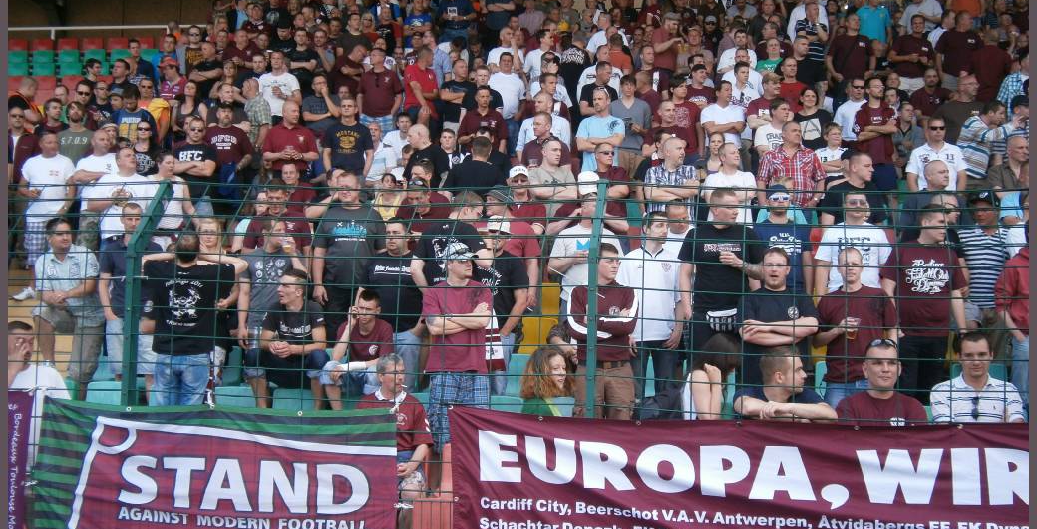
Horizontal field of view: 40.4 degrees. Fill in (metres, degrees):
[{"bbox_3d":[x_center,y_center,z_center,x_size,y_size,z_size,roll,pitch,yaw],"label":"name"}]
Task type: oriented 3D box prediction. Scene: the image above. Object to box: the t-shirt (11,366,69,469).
[{"bbox_3d":[-2.708,0.864,7.877,0.500,0.640,0.320,5,-5,-37],"label":"t-shirt"}]

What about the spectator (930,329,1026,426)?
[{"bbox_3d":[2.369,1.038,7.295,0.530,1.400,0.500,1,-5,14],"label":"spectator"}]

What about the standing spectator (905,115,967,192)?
[{"bbox_3d":[3.800,-0.437,12.861,0.560,1.800,0.340,1,-3,14],"label":"standing spectator"}]

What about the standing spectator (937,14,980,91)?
[{"bbox_3d":[5.557,-2.326,17.831,0.540,1.770,0.360,2,-4,5],"label":"standing spectator"}]

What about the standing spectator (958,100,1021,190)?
[{"bbox_3d":[4.871,-0.862,14.634,0.680,1.700,0.550,2,-4,0],"label":"standing spectator"}]

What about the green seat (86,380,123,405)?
[{"bbox_3d":[-3.063,1.051,10.169,0.420,0.420,0.420,1,-3,12],"label":"green seat"}]

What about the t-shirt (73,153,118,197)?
[{"bbox_3d":[-4.212,-0.792,14.075,0.500,0.640,0.290,3,-5,-19],"label":"t-shirt"}]

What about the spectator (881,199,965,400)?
[{"bbox_3d":[2.686,0.492,9.335,0.570,1.780,0.350,1,-4,9],"label":"spectator"}]

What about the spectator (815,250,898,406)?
[{"bbox_3d":[2.077,0.774,8.745,0.530,1.770,0.360,1,-4,10],"label":"spectator"}]

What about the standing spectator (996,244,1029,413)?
[{"bbox_3d":[3.508,0.583,9.510,0.560,1.850,0.350,1,-3,13],"label":"standing spectator"}]

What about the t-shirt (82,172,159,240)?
[{"bbox_3d":[-3.436,-0.487,12.177,0.600,0.640,0.380,4,-5,-27],"label":"t-shirt"}]

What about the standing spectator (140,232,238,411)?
[{"bbox_3d":[-2.217,0.666,9.336,0.580,1.770,0.360,2,-4,-7],"label":"standing spectator"}]

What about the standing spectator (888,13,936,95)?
[{"bbox_3d":[4.618,-2.061,16.545,0.540,1.760,0.380,1,-4,10],"label":"standing spectator"}]

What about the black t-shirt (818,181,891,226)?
[{"bbox_3d":[2.803,-0.453,11.750,0.540,0.650,0.340,2,-3,-14],"label":"black t-shirt"}]

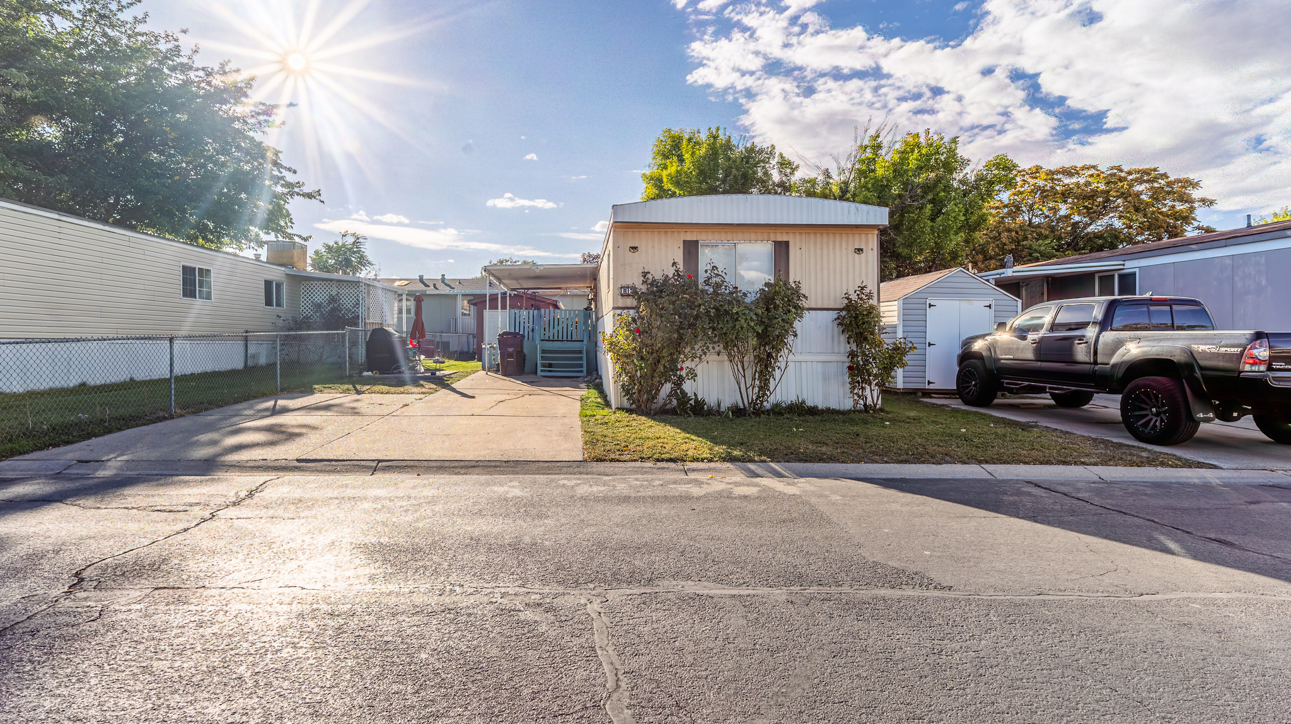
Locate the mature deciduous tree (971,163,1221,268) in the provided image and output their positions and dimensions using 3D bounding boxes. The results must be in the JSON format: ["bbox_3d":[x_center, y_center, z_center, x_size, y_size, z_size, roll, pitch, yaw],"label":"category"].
[{"bbox_3d":[19.020,-4.095,23.157,8.800,8.730,8.600,-1,2,-6],"label":"mature deciduous tree"}]

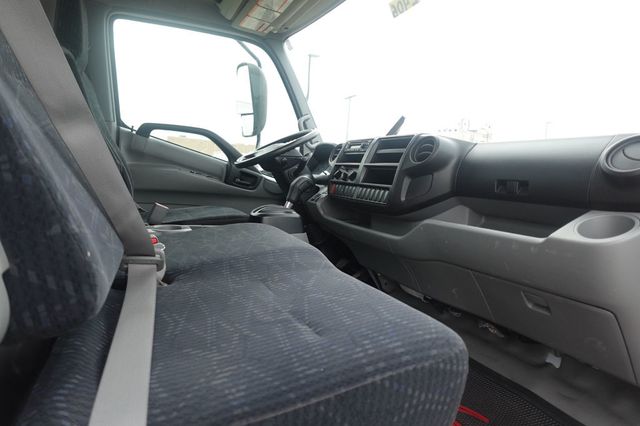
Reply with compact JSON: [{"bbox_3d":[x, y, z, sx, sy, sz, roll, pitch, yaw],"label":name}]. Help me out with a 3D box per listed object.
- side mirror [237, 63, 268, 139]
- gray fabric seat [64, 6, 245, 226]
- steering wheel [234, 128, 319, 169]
[{"bbox_3d":[-0.405,-0.676,2.150,0.130,0.420,0.200,-5,9,-35],"label":"side mirror"},{"bbox_3d":[-0.587,-0.263,1.334,0.650,0.960,0.510,-4,9,-29],"label":"gray fabric seat"},{"bbox_3d":[-0.188,-0.273,1.551,0.443,0.100,0.443,-31,21,-23],"label":"steering wheel"}]

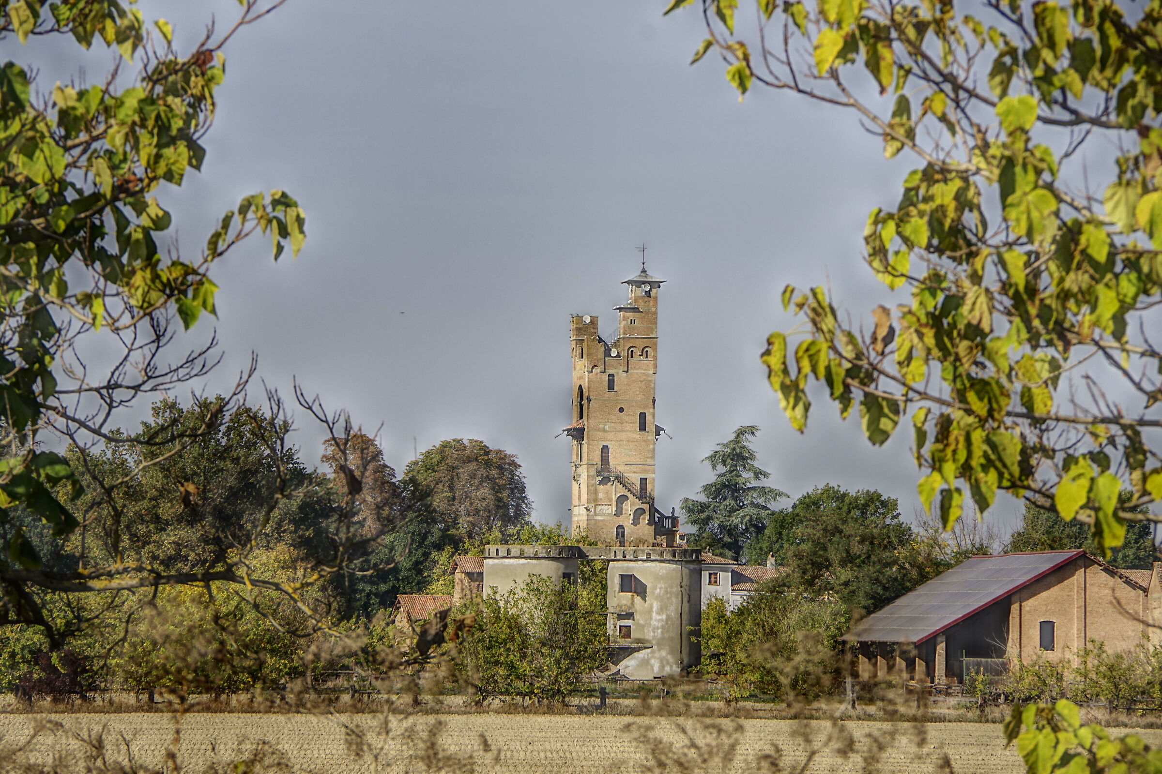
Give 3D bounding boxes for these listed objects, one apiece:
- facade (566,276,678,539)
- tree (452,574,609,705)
[{"bbox_3d":[3.280,1.769,393.000,7.400,22.800,5.600,1,-3,-17],"label":"facade"},{"bbox_3d":[-2.685,13.452,258.000,7.800,7.000,6.200,0,-3,0],"label":"tree"}]

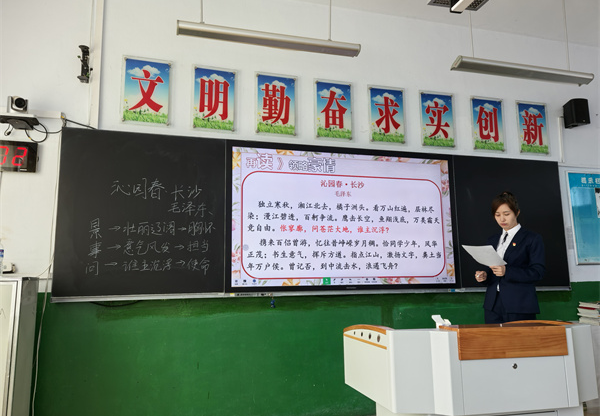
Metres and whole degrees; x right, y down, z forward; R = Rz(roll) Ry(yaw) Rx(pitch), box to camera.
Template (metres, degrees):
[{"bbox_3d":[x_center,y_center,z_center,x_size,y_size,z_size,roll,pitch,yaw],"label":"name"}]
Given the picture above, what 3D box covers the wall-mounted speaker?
[{"bbox_3d":[2.616,-0.888,4.423,0.165,0.235,0.170,0,-8,-2],"label":"wall-mounted speaker"}]

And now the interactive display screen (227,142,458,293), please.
[{"bbox_3d":[0.393,0.085,3.812,1.988,1.162,0.080,2,-9,-16],"label":"interactive display screen"}]

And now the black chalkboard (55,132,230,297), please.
[{"bbox_3d":[-1.116,0.056,3.379,1.143,1.198,0.070,2,-9,-16],"label":"black chalkboard"}]

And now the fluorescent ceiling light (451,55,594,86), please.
[{"bbox_3d":[1.739,-1.043,3.612,1.211,0.055,0.130,2,-9,-16],"label":"fluorescent ceiling light"}]

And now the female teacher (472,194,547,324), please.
[{"bbox_3d":[1.516,0.716,3.291,0.410,1.670,0.450,5,-10,-32],"label":"female teacher"}]

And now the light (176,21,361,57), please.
[{"bbox_3d":[-0.185,-1.092,3.084,1.209,0.055,0.130,2,-9,-16],"label":"light"}]

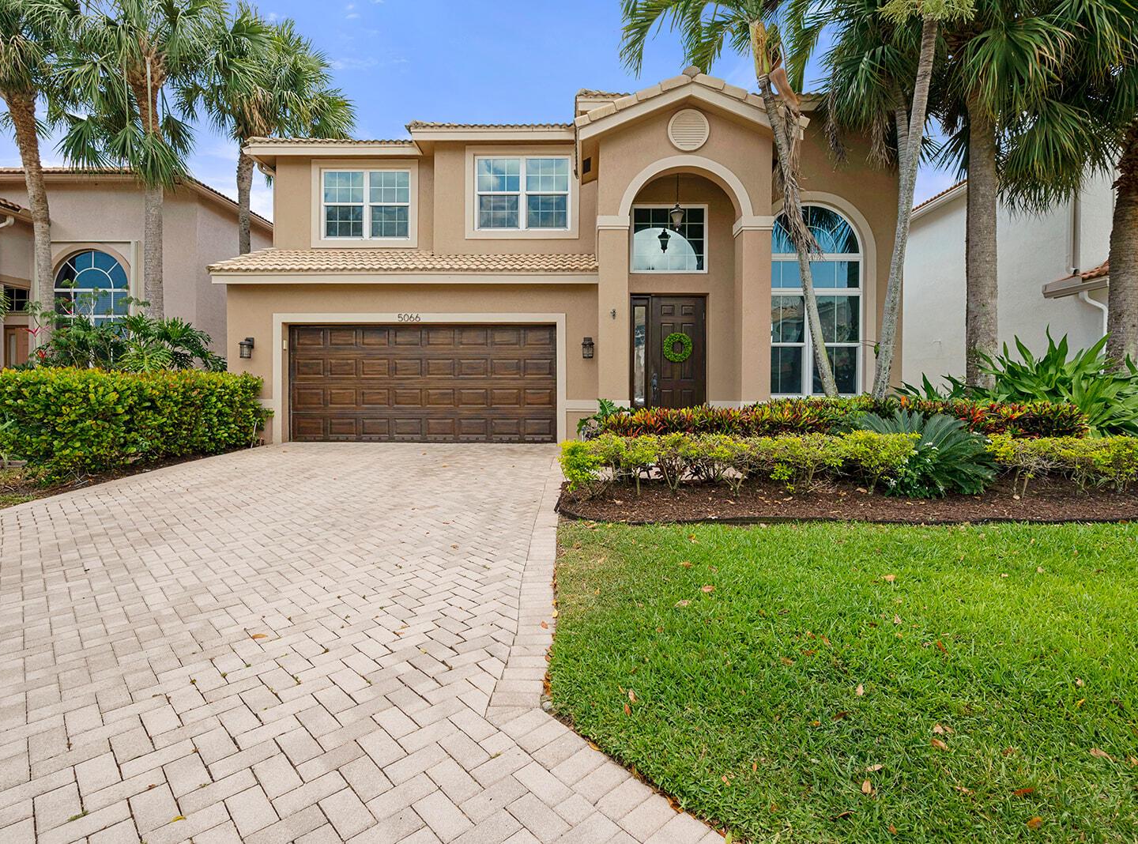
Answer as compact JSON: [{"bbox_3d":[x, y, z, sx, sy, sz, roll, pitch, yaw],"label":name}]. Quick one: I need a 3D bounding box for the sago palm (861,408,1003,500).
[{"bbox_3d":[4.020,0.320,6.250,1.380,0.900,1.350,0,0,0],"label":"sago palm"}]

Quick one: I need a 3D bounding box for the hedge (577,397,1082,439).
[{"bbox_3d":[3.270,0.180,6.950,5.900,1.000,0.950,0,0,0],"label":"hedge"}]

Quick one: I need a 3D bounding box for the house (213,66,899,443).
[{"bbox_3d":[0.000,-3.300,15.500,12.600,7.300,12.000,0,0,0],"label":"house"}]

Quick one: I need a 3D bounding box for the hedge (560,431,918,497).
[{"bbox_3d":[1.820,0.445,6.050,3.800,0.660,0.750,0,0,0],"label":"hedge"}]

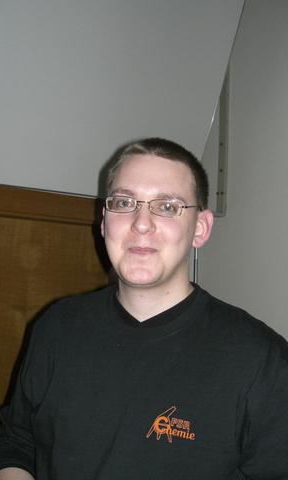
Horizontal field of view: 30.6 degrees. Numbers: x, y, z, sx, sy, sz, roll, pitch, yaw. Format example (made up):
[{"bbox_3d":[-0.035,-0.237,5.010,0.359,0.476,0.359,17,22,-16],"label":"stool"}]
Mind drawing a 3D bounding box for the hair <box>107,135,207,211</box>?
[{"bbox_3d":[0.022,-0.092,0.835,0.163,0.145,0.190,4,1,14],"label":"hair"}]

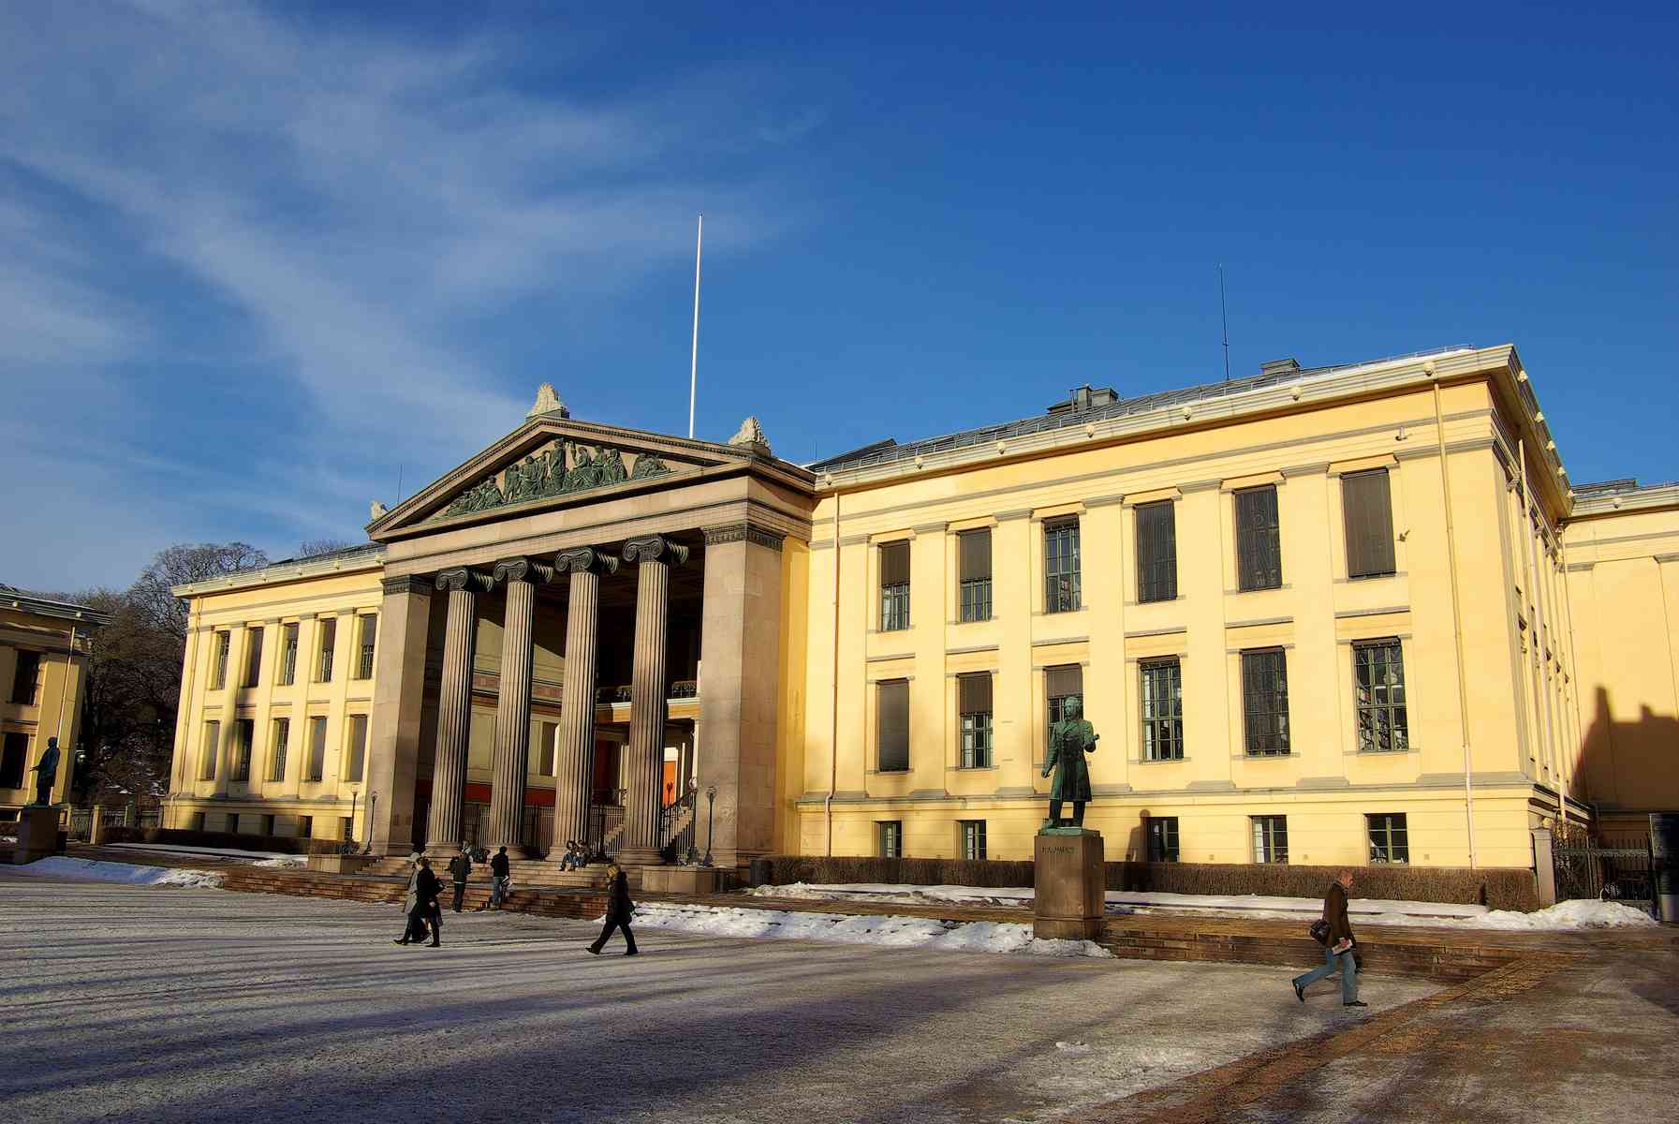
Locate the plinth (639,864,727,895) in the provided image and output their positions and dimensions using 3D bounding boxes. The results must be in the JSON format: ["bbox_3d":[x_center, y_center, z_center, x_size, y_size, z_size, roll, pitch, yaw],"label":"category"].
[{"bbox_3d":[-4.505,9.278,38.186,2.100,0.710,1.450,-8,-16,33],"label":"plinth"}]

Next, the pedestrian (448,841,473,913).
[{"bbox_3d":[-9.635,8.071,33.383,0.550,1.770,0.500,-8,-16,33],"label":"pedestrian"}]

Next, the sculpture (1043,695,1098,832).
[{"bbox_3d":[4.898,4.294,27.893,1.080,2.820,0.920,-8,-15,34],"label":"sculpture"}]

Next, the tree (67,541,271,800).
[{"bbox_3d":[-44.448,8.423,86.934,13.000,20.000,13.000,-8,-15,34],"label":"tree"}]

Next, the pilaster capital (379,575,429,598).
[{"bbox_3d":[-17.874,1.065,53.883,2.100,0.800,1.250,-8,-15,34],"label":"pilaster capital"}]

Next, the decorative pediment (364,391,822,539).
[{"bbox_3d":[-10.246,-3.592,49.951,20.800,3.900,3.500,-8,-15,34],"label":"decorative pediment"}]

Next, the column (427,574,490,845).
[{"bbox_3d":[-14.998,5.813,50.855,1.950,11.200,1.650,-8,-15,34],"label":"column"}]

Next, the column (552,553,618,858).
[{"bbox_3d":[-9.419,5.081,46.990,1.950,11.200,1.650,-8,-15,34],"label":"column"}]

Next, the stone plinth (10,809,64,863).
[{"bbox_3d":[-32.035,10.987,52.247,1.240,2.160,1.200,-8,-16,33],"label":"stone plinth"}]

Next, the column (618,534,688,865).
[{"bbox_3d":[-6.266,4.496,42.971,1.760,10.650,1.600,-8,-16,33],"label":"column"}]

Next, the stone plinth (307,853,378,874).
[{"bbox_3d":[-18.081,11.009,47.554,2.088,0.680,1.500,-8,-16,33],"label":"stone plinth"}]

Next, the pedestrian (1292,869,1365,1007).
[{"bbox_3d":[6.355,4.880,16.995,0.950,1.750,0.550,-6,-15,29],"label":"pedestrian"}]

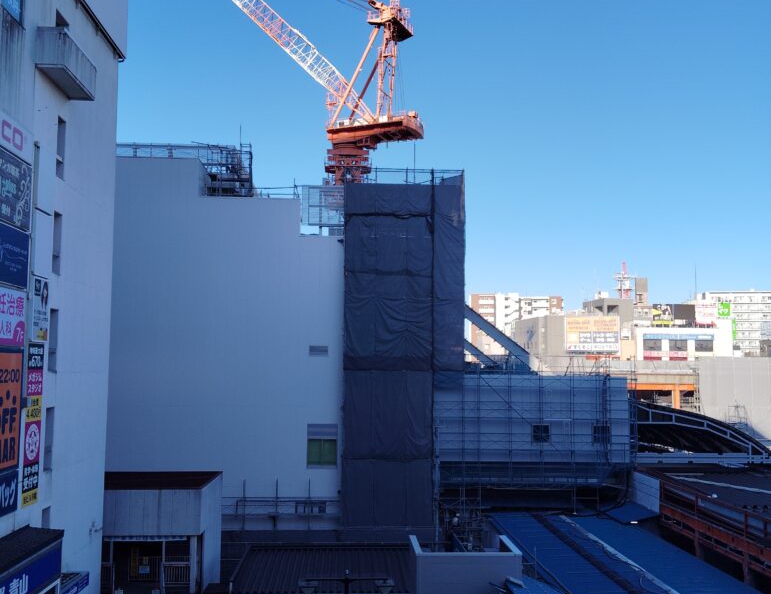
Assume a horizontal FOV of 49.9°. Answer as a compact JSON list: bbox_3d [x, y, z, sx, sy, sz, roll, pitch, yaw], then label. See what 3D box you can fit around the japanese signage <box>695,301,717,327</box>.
[{"bbox_3d":[58.633,3.209,152.000,3.785,4.696,0.500,1,-5,-3],"label":"japanese signage"}]

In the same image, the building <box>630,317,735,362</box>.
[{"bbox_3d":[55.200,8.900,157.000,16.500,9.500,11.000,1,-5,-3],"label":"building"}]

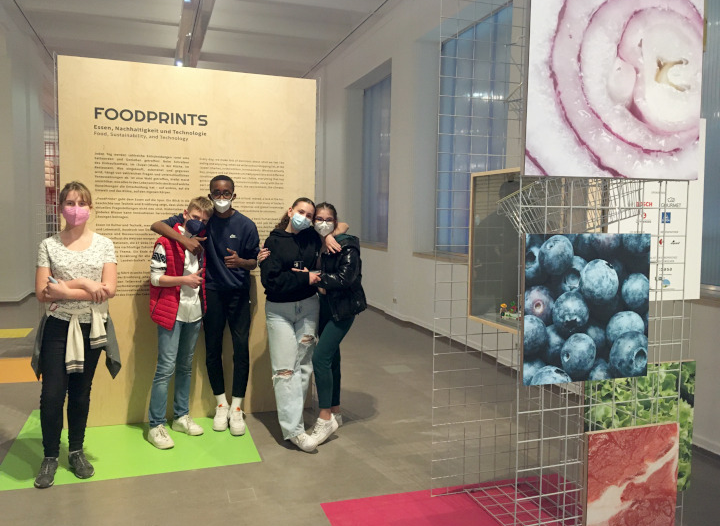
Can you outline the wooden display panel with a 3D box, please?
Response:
[{"bbox_3d":[-1.196,-0.121,4.399,1.765,2.525,0.050,-1,4,-19],"label":"wooden display panel"}]

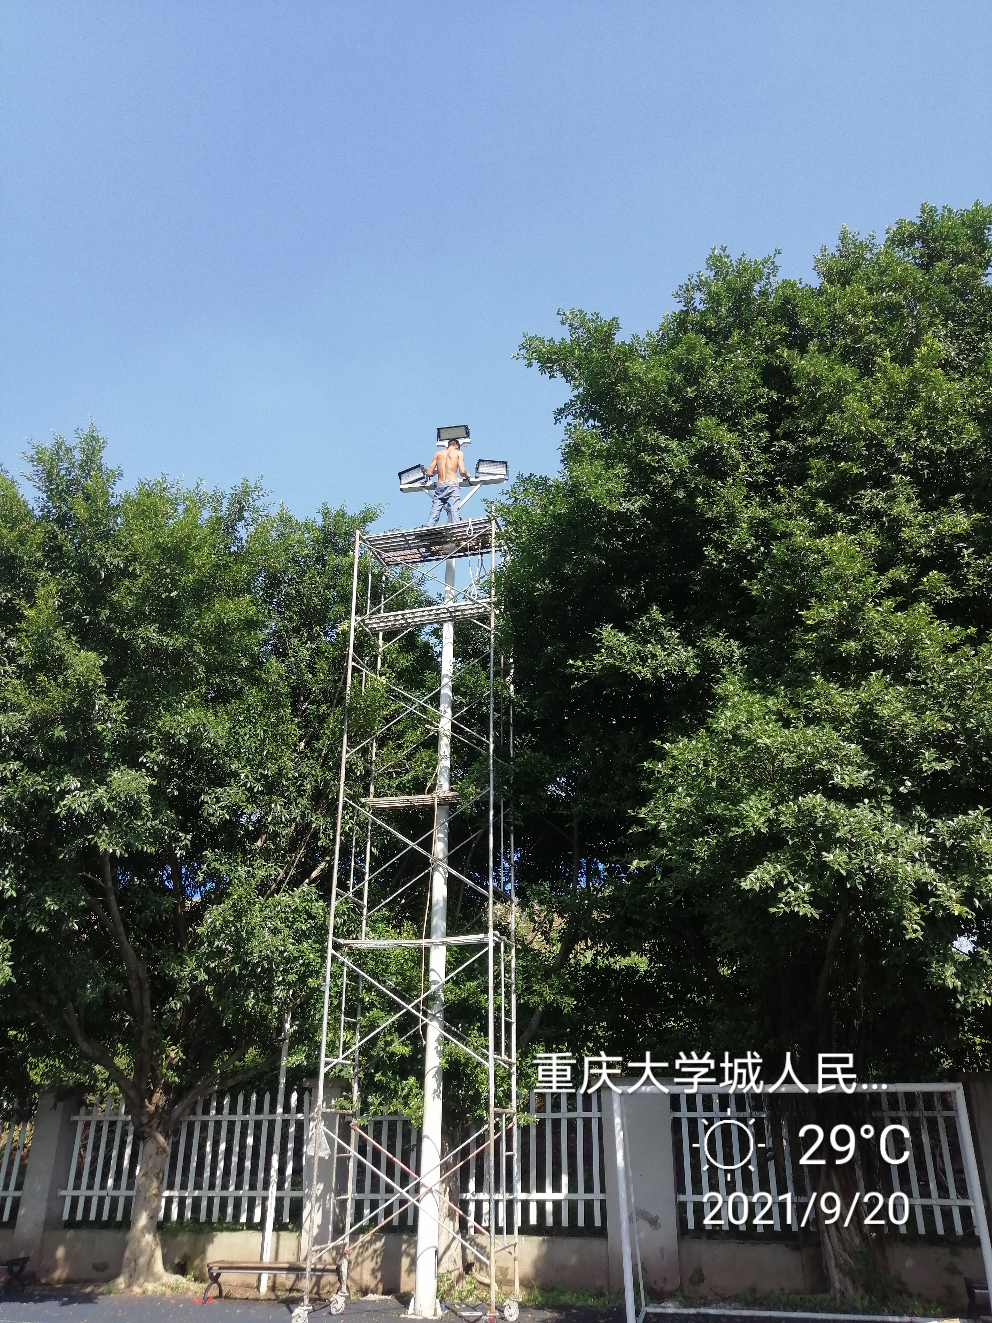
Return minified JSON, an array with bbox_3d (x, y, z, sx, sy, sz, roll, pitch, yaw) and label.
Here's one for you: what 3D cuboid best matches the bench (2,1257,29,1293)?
[{"bbox_3d":[-6.173,6.978,11.714,1.480,0.380,0.410,-2,-25,5],"label":"bench"}]

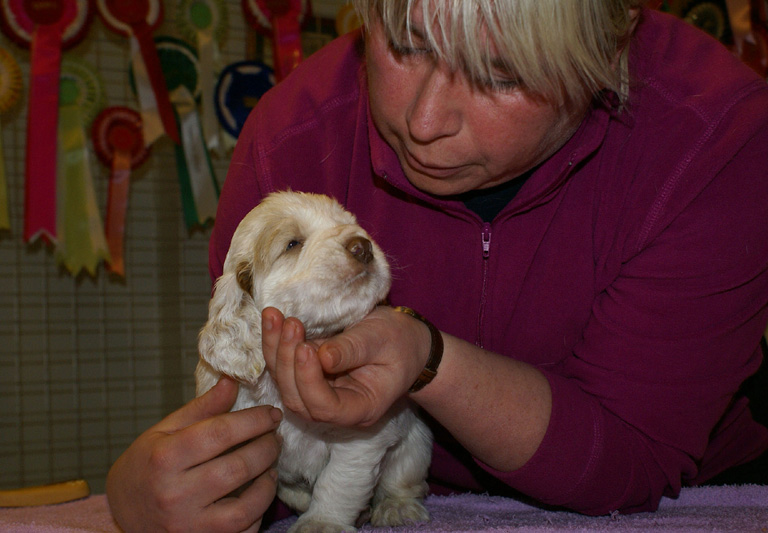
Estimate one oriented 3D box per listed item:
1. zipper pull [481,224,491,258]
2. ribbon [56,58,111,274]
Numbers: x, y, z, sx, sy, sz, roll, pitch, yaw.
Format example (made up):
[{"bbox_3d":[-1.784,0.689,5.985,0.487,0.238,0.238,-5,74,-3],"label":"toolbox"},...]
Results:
[{"bbox_3d":[0.079,-0.020,0.730,0.009,0.027,0.006,0,13,5],"label":"zipper pull"},{"bbox_3d":[-0.549,-0.175,1.650,0.132,0.385,0.030,-1,0,-13],"label":"ribbon"}]

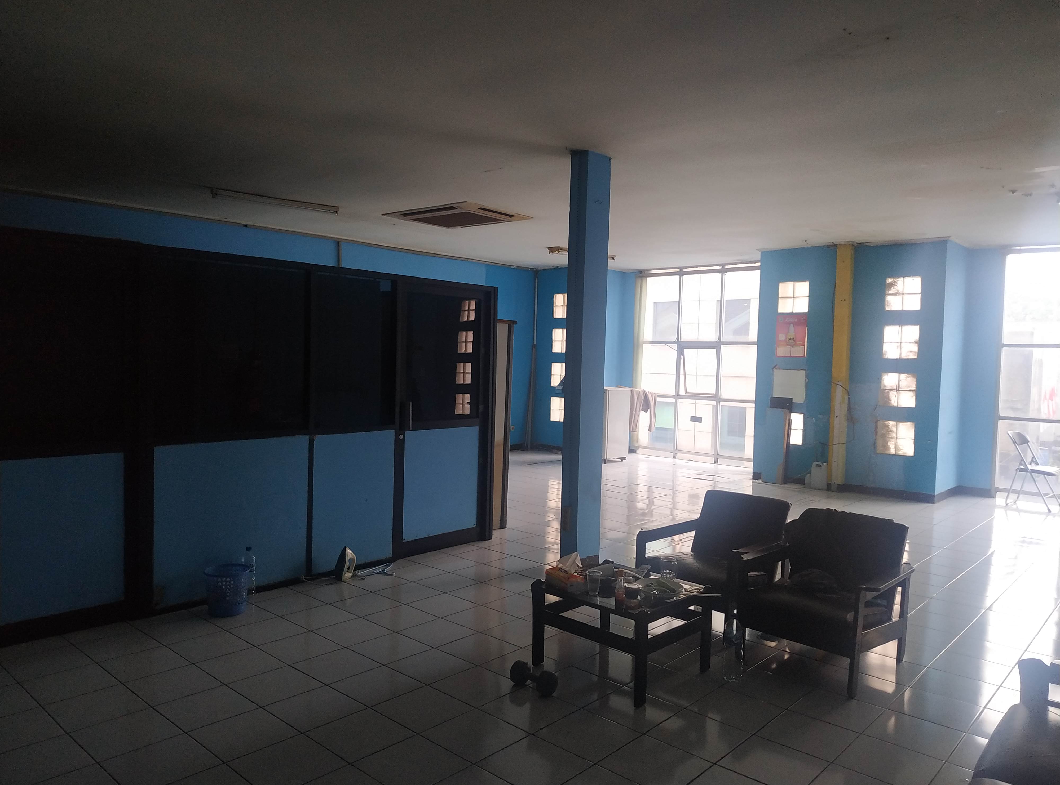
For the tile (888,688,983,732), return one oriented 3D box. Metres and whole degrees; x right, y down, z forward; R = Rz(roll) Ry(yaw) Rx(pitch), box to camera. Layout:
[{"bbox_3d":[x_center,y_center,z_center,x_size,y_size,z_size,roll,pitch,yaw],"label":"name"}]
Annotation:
[{"bbox_3d":[1.688,1.321,3.057,0.300,0.010,0.300,3,2,42],"label":"tile"}]

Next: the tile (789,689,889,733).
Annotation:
[{"bbox_3d":[1.349,1.391,3.217,0.300,0.010,0.300,4,4,42],"label":"tile"}]

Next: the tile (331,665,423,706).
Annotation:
[{"bbox_3d":[-0.652,1.258,3.143,0.300,0.010,0.300,3,2,42],"label":"tile"}]

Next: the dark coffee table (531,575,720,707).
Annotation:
[{"bbox_3d":[0.455,1.133,3.583,0.610,0.420,0.600,4,4,42],"label":"dark coffee table"}]

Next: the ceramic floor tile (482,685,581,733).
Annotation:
[{"bbox_3d":[-0.006,1.280,2.970,0.297,0.010,0.297,3,2,42],"label":"ceramic floor tile"}]

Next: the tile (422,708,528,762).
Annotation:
[{"bbox_3d":[-0.205,1.281,2.746,0.297,0.010,0.297,3,2,42],"label":"tile"}]

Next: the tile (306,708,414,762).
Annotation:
[{"bbox_3d":[-0.628,1.270,2.720,0.297,0.010,0.297,3,2,42],"label":"tile"}]

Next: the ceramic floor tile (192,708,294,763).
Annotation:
[{"bbox_3d":[-1.124,1.348,2.895,0.300,0.010,0.300,4,4,42],"label":"ceramic floor tile"}]

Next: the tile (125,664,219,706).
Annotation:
[{"bbox_3d":[-1.500,1.232,3.092,0.297,0.010,0.297,3,2,42],"label":"tile"}]

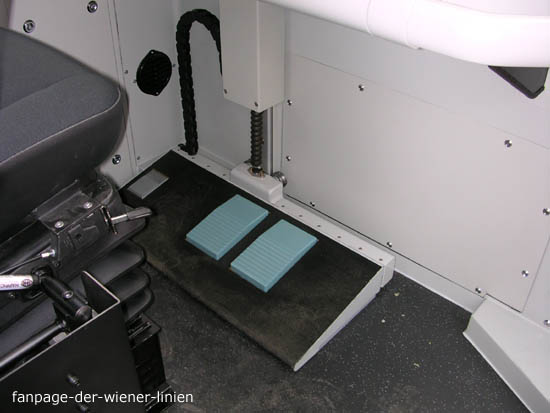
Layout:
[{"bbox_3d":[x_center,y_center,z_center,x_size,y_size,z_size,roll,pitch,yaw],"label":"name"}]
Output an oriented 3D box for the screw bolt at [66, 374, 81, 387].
[{"bbox_3d":[-0.255,0.220,0.743,0.013,0.011,0.011,28,45,31],"label":"screw bolt"}]

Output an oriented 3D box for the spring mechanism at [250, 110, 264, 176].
[{"bbox_3d":[-0.047,-0.172,1.530,0.031,0.215,0.031,1,37,-1],"label":"spring mechanism"}]

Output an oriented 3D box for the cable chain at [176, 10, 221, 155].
[{"bbox_3d":[-0.181,-0.299,1.561,0.185,0.450,0.034,28,45,31],"label":"cable chain"}]

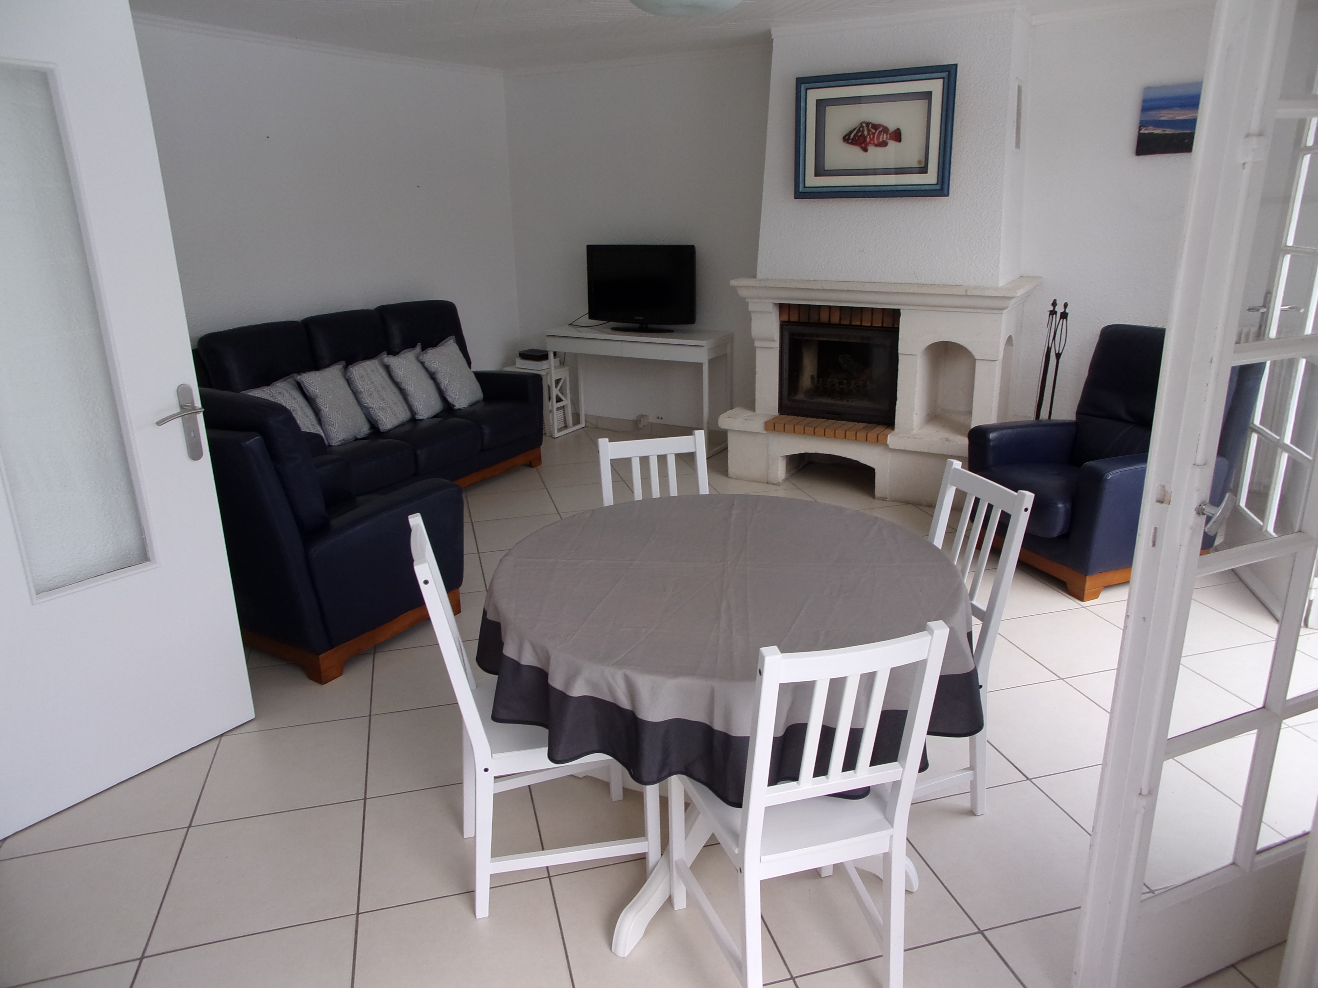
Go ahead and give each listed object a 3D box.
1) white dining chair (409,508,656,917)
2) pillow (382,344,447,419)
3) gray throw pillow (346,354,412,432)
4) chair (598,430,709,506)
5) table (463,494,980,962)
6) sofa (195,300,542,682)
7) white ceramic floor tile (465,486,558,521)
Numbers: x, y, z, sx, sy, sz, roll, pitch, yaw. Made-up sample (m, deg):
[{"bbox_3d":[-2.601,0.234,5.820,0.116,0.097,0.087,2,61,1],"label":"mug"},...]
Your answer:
[{"bbox_3d":[-0.297,0.499,2.293,0.500,0.897,0.420,-6,19,-15],"label":"white dining chair"},{"bbox_3d":[-1.375,-0.622,5.410,0.140,0.380,0.345,-19,10,26],"label":"pillow"},{"bbox_3d":[-1.502,-0.548,5.157,0.130,0.375,0.360,-22,4,24],"label":"gray throw pillow"},{"bbox_3d":[0.051,0.316,2.860,0.390,0.905,0.500,-6,19,-13],"label":"chair"},{"bbox_3d":[0.162,0.536,2.424,1.180,0.757,1.180,-6,19,-14],"label":"table"},{"bbox_3d":[-1.311,-0.264,4.566,1.790,0.990,2.600,10,21,30],"label":"sofa"},{"bbox_3d":[-0.818,0.054,5.185,0.455,0.010,0.455,-6,18,-14],"label":"white ceramic floor tile"}]

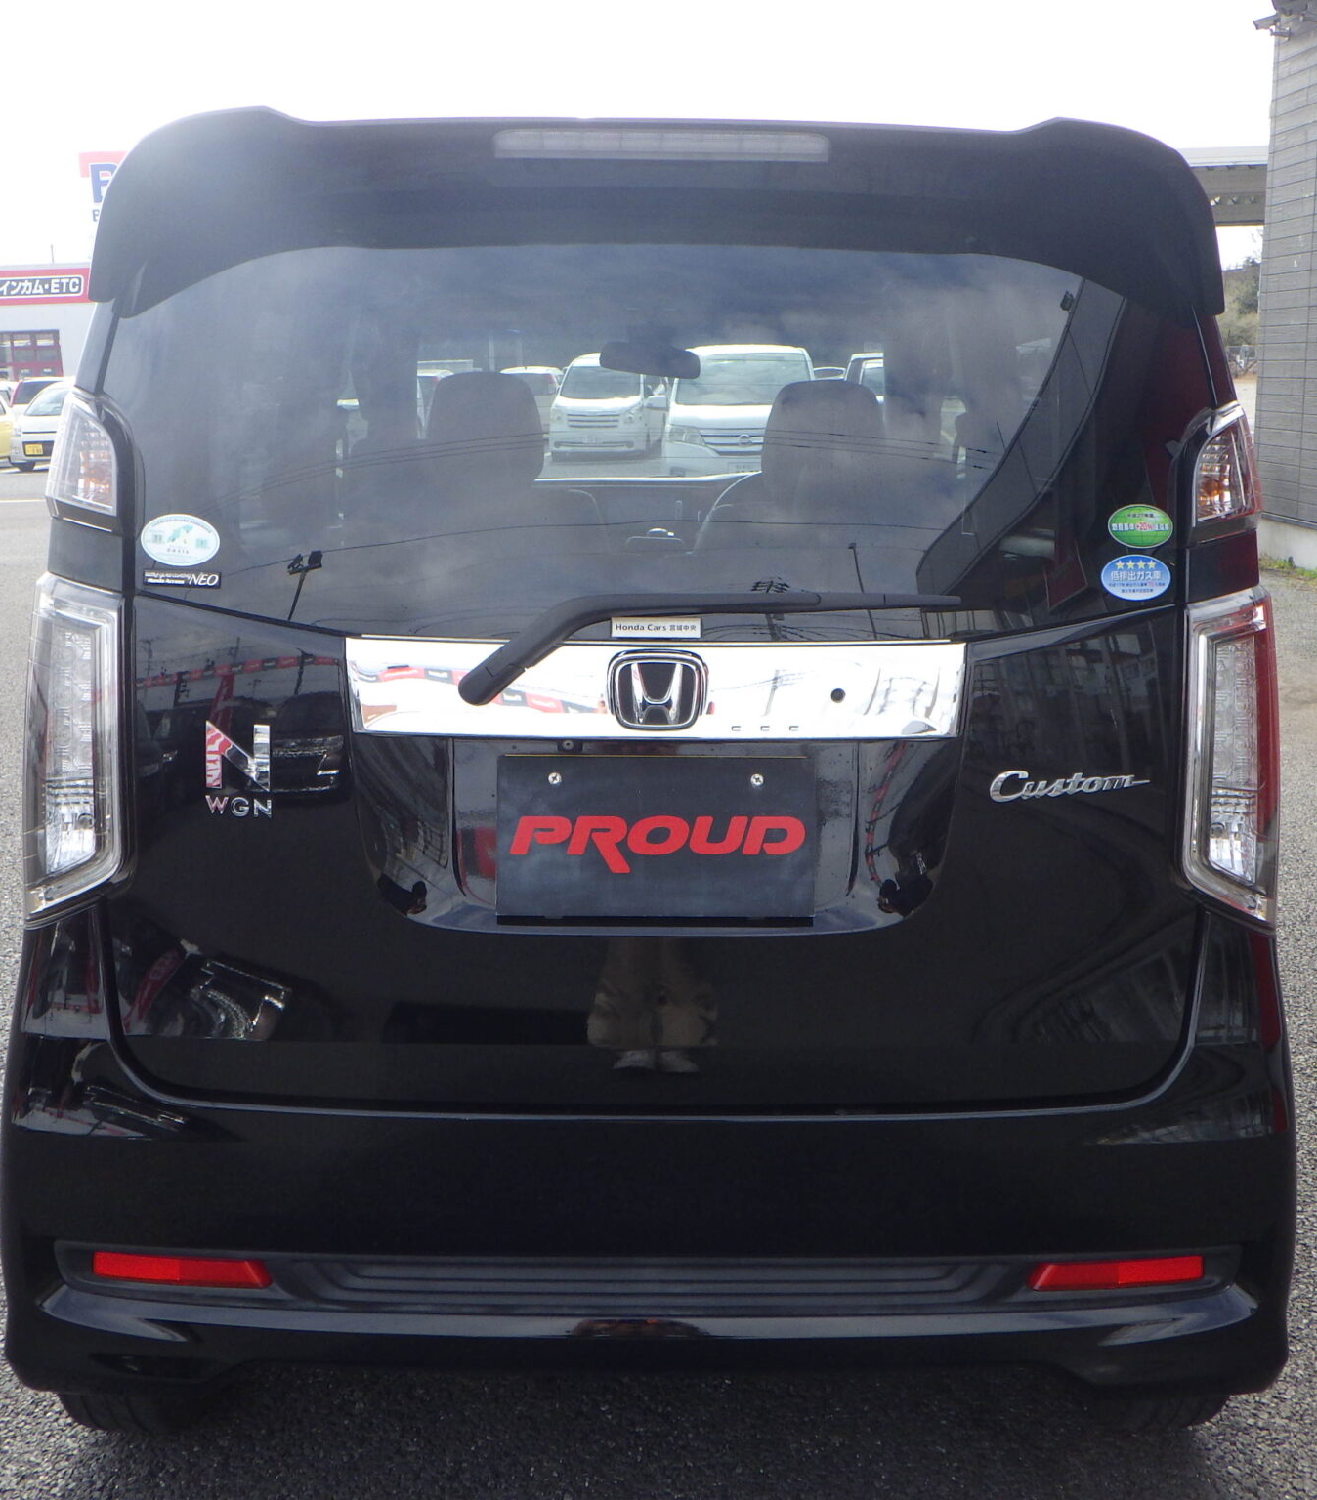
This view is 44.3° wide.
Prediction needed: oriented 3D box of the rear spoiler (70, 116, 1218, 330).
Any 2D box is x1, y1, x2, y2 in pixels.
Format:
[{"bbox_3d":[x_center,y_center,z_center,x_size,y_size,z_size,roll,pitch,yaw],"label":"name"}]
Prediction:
[{"bbox_3d":[-0.001,-0.547,1.706,1.190,0.235,0.260,0,13,-1],"label":"rear spoiler"}]

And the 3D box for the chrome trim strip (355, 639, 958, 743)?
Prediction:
[{"bbox_3d":[-0.002,-0.062,1.618,0.615,0.102,0.040,0,5,-1],"label":"chrome trim strip"}]

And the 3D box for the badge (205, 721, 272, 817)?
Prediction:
[{"bbox_3d":[-0.431,0.020,1.663,0.068,0.100,0.008,1,8,4],"label":"badge"}]

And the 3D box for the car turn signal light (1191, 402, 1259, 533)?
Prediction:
[{"bbox_3d":[0.604,-0.300,1.721,0.088,0.143,0.085,0,5,-11],"label":"car turn signal light"}]

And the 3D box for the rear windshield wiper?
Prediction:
[{"bbox_3d":[0.049,-0.100,1.594,0.495,0.115,0.055,0,-1,-1],"label":"rear windshield wiper"}]

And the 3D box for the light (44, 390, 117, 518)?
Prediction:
[{"bbox_3d":[-0.606,-0.311,1.699,0.088,0.143,0.085,1,5,9],"label":"light"}]

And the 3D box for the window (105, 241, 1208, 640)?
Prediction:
[{"bbox_3d":[-0.002,-0.324,1.670,1.170,0.430,0.100,0,-6,-1],"label":"window"}]

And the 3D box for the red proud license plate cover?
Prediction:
[{"bbox_3d":[-0.002,0.091,1.686,0.332,0.168,0.012,0,2,-1],"label":"red proud license plate cover"}]

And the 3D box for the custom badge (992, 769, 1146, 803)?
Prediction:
[{"bbox_3d":[0.428,0.037,1.683,0.165,0.034,0.008,0,9,-6],"label":"custom badge"}]

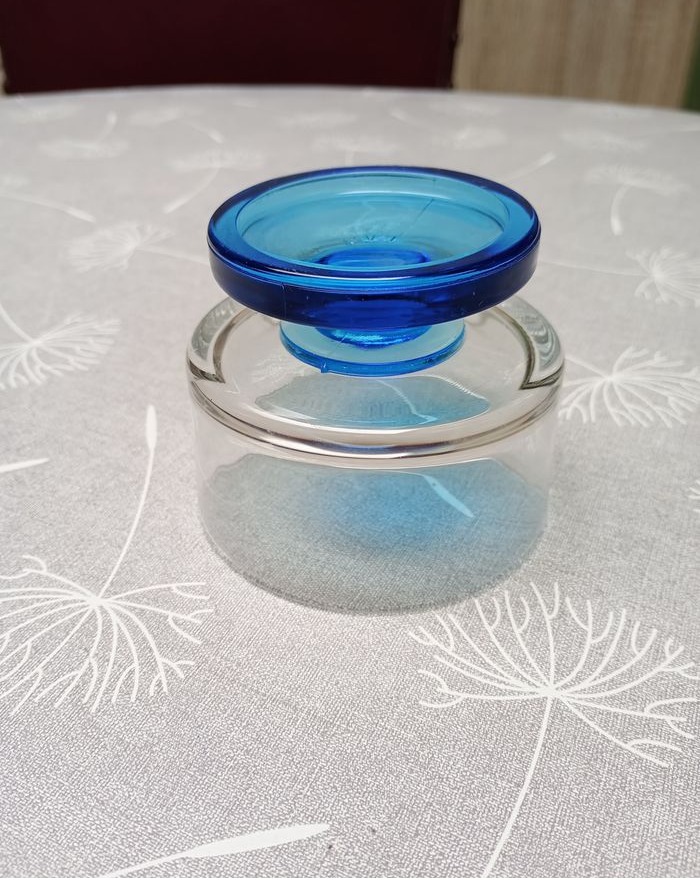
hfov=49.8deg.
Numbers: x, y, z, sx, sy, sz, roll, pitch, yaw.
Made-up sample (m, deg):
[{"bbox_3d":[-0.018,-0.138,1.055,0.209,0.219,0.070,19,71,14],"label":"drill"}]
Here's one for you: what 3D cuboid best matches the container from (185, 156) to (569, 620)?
[{"bbox_3d":[0.006,-0.019,0.189,0.097,0.077,0.097,-1,37,1],"label":"container"}]

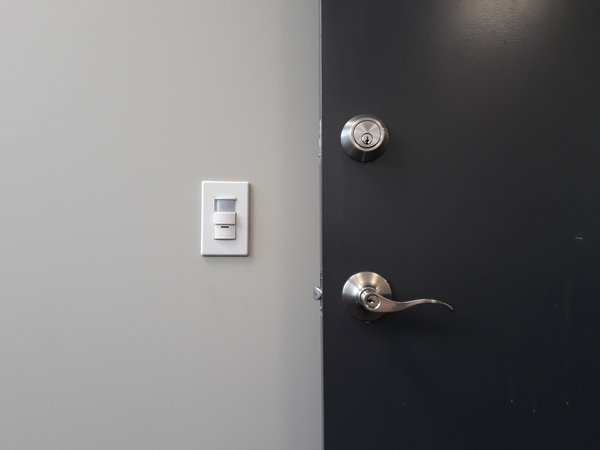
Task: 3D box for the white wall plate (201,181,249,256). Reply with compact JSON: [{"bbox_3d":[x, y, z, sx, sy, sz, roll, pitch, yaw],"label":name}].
[{"bbox_3d":[-0.119,-0.011,0.737,0.075,0.119,0.014,0,-4,-1],"label":"white wall plate"}]

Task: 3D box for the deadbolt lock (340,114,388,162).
[{"bbox_3d":[0.087,-0.117,0.613,0.065,0.065,0.025,0,-4,0],"label":"deadbolt lock"}]

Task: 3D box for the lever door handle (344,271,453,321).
[{"bbox_3d":[0.121,0.092,0.582,0.131,0.066,0.060,0,-4,0],"label":"lever door handle"}]

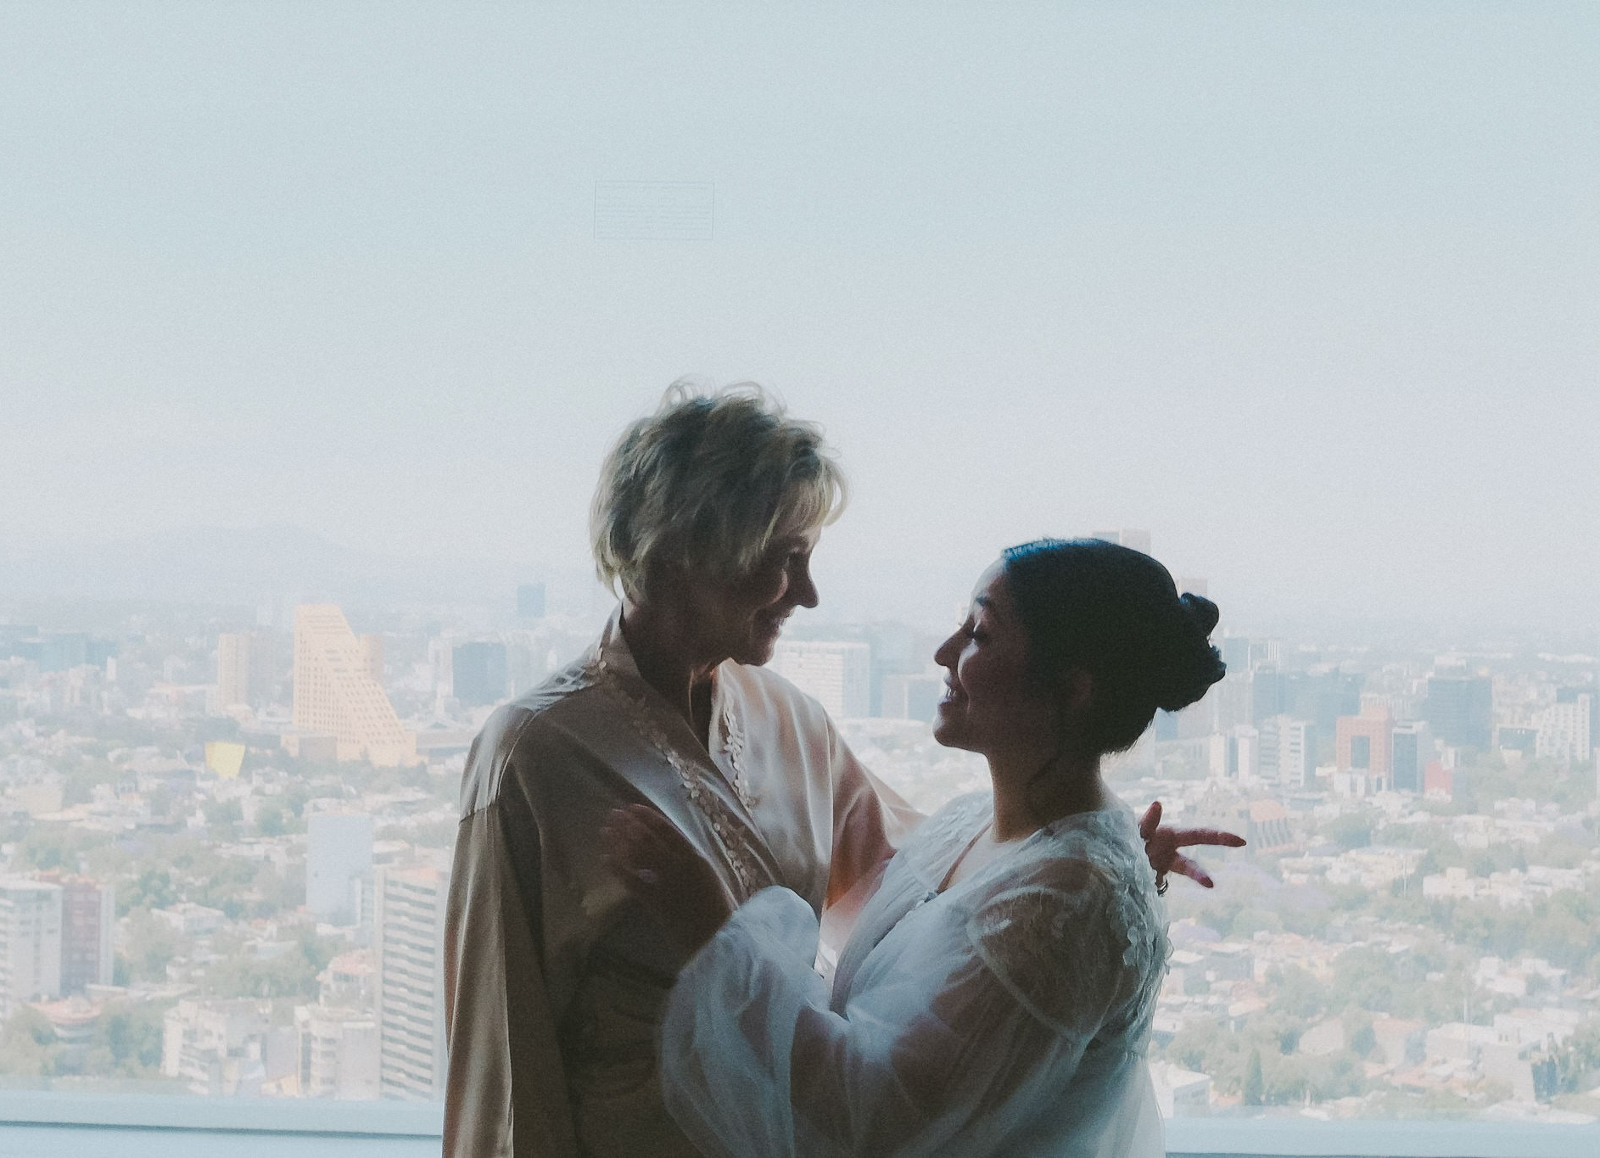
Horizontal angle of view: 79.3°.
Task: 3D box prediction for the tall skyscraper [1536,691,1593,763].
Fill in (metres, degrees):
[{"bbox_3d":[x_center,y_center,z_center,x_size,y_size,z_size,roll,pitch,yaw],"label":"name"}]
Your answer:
[{"bbox_3d":[471.410,91.070,595.000,25.830,41.810,16.140,0,-2,45],"label":"tall skyscraper"}]

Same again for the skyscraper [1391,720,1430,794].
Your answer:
[{"bbox_3d":[322.810,96.030,509.560,21.000,40.500,11.200,2,-2,-44],"label":"skyscraper"}]

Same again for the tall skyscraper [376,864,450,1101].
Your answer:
[{"bbox_3d":[-73.700,83.060,197.820,17.000,48.000,17.000,0,-1,28],"label":"tall skyscraper"}]

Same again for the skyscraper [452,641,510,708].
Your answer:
[{"bbox_3d":[-261.510,78.710,790.000,33.540,53.010,27.950,0,-1,30],"label":"skyscraper"}]

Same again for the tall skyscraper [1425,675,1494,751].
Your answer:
[{"bbox_3d":[447.250,92.100,655.000,38.230,49.810,27.610,2,-1,-38],"label":"tall skyscraper"}]

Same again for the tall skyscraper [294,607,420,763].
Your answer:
[{"bbox_3d":[-243.380,56.190,525.000,60.240,81.680,25.680,0,-1,28],"label":"tall skyscraper"}]

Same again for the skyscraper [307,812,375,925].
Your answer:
[{"bbox_3d":[-136.880,88.280,287.070,16.300,35.500,12.000,1,-1,-14],"label":"skyscraper"}]

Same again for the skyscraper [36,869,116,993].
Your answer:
[{"bbox_3d":[-178.170,89.470,237.750,15.000,32.000,10.500,1,-1,-12],"label":"skyscraper"}]

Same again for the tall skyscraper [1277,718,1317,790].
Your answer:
[{"bbox_3d":[251.610,93.400,489.080,12.500,43.000,18.000,0,-2,44],"label":"tall skyscraper"}]

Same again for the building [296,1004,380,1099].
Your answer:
[{"bbox_3d":[-93.720,97.270,196.440,15.000,18.000,9.000,1,-1,-8],"label":"building"}]

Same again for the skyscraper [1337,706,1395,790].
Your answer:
[{"bbox_3d":[310.030,92.750,529.020,22.500,47.500,22.000,0,-2,43],"label":"skyscraper"}]

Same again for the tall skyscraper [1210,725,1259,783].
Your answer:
[{"bbox_3d":[234.350,94.360,520.000,20.180,27.260,15.090,0,-1,42],"label":"tall skyscraper"}]

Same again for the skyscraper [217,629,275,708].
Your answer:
[{"bbox_3d":[-461.580,76.940,804.230,30.000,65.500,25.000,0,-1,14],"label":"skyscraper"}]

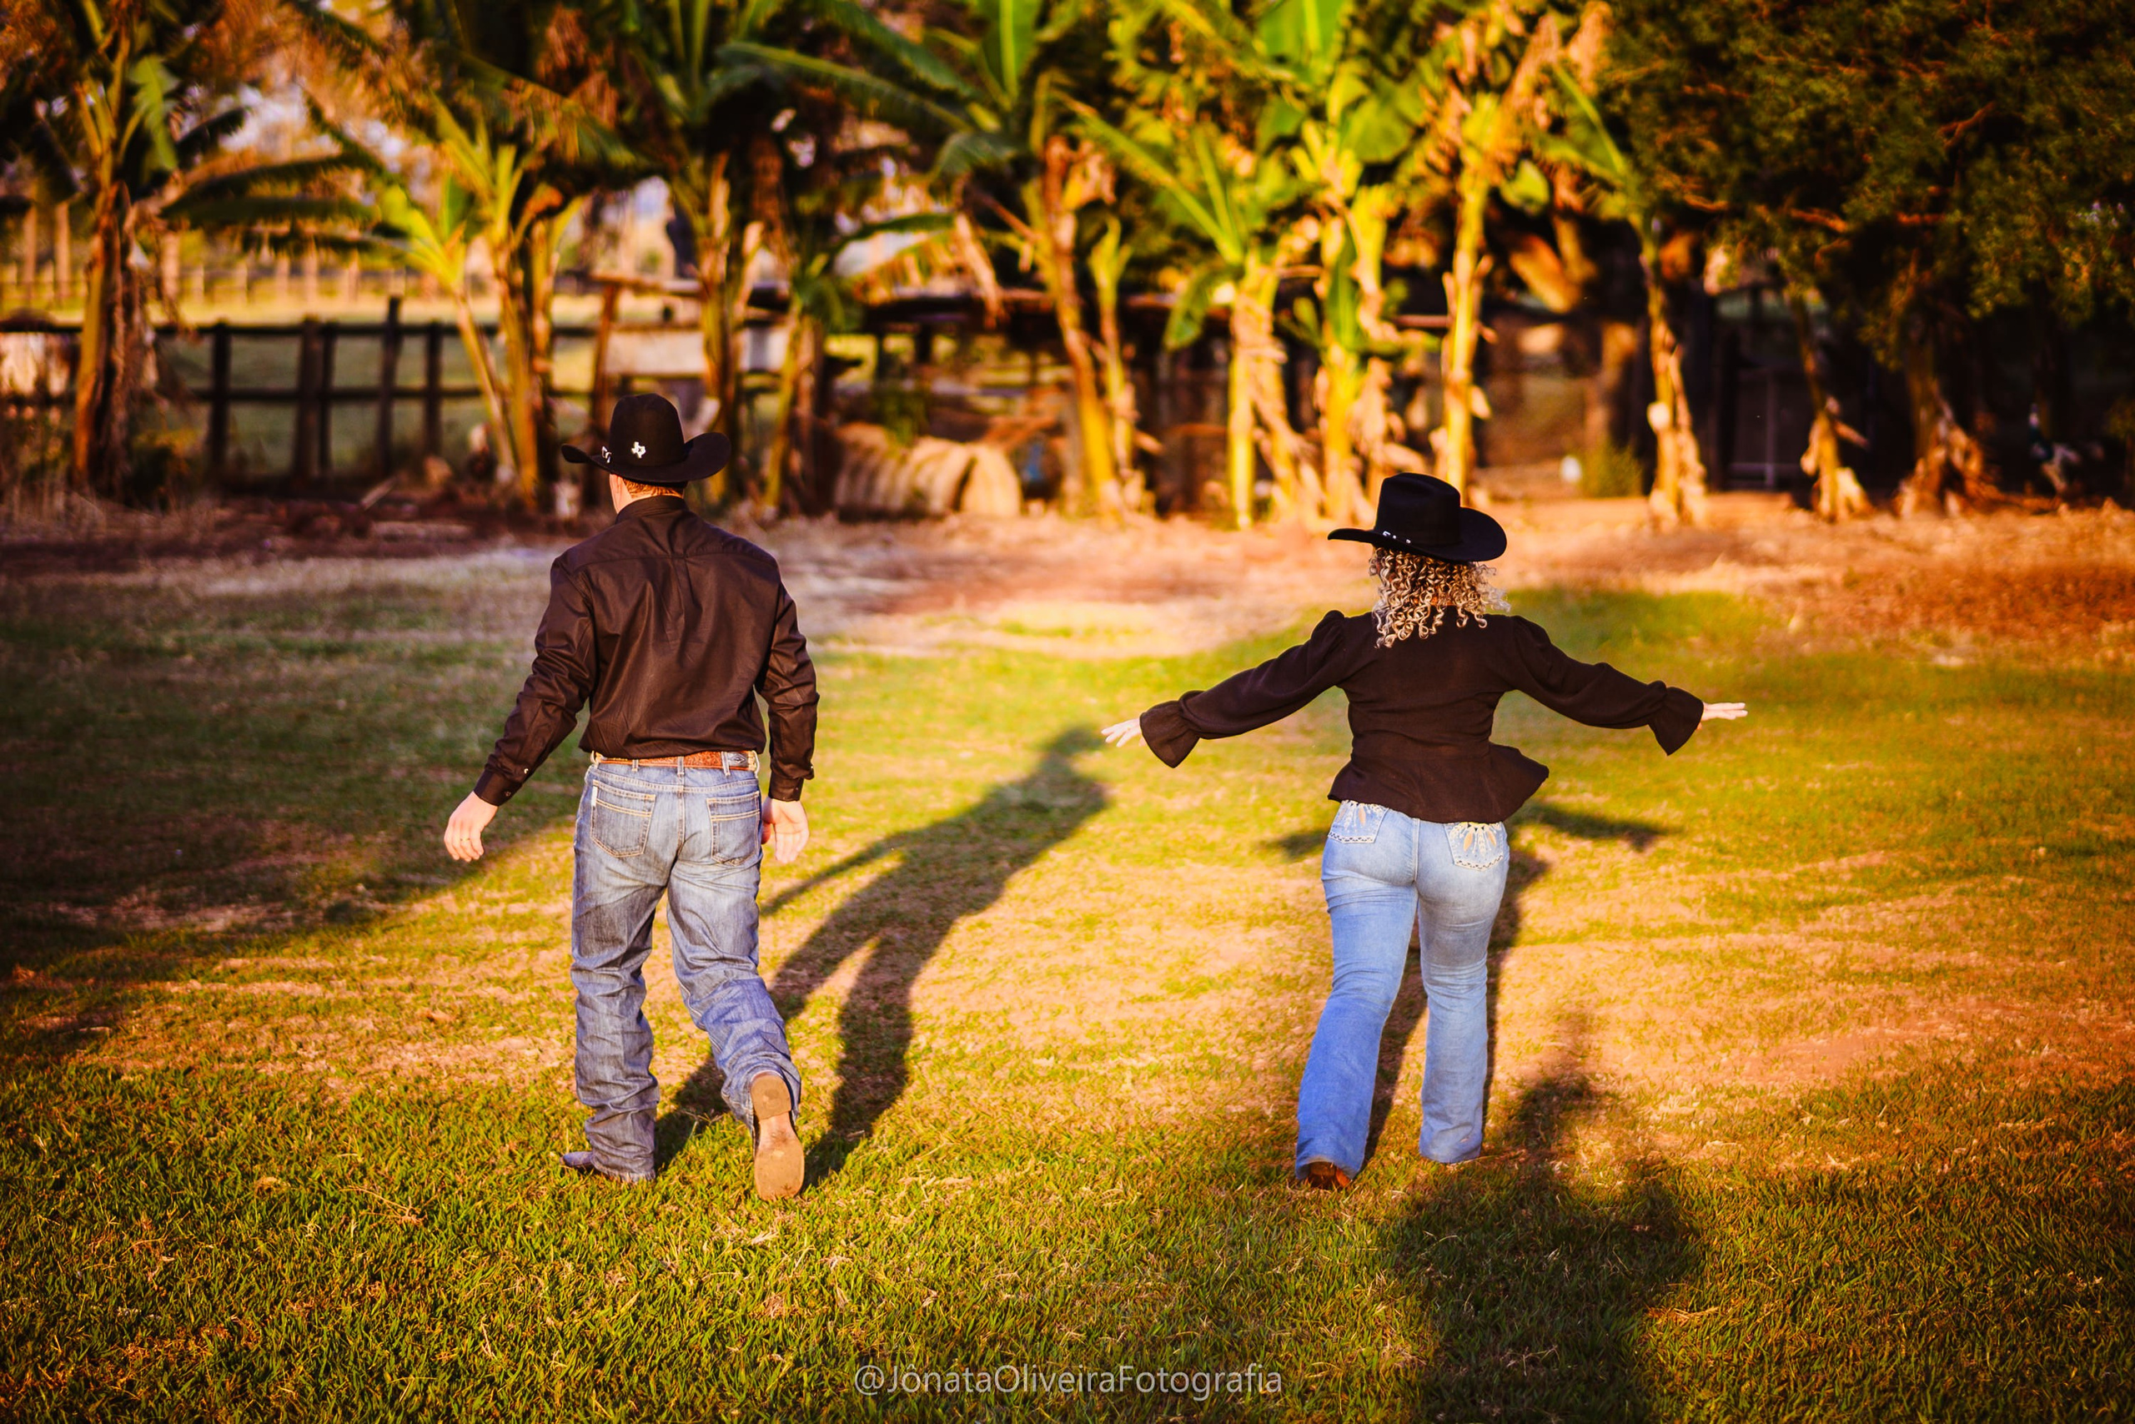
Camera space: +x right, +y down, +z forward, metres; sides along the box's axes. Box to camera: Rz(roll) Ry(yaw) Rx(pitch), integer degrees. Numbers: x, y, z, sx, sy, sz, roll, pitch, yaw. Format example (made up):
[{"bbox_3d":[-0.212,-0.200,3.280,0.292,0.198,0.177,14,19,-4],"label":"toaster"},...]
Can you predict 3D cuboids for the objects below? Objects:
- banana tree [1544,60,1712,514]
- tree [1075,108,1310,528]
[{"bbox_3d":[4.390,-3.320,39.800,1.330,3.630,1.250,0,5,0],"label":"banana tree"},{"bbox_3d":[0.990,-3.110,39.800,1.820,3.240,1.650,0,5,0],"label":"tree"}]

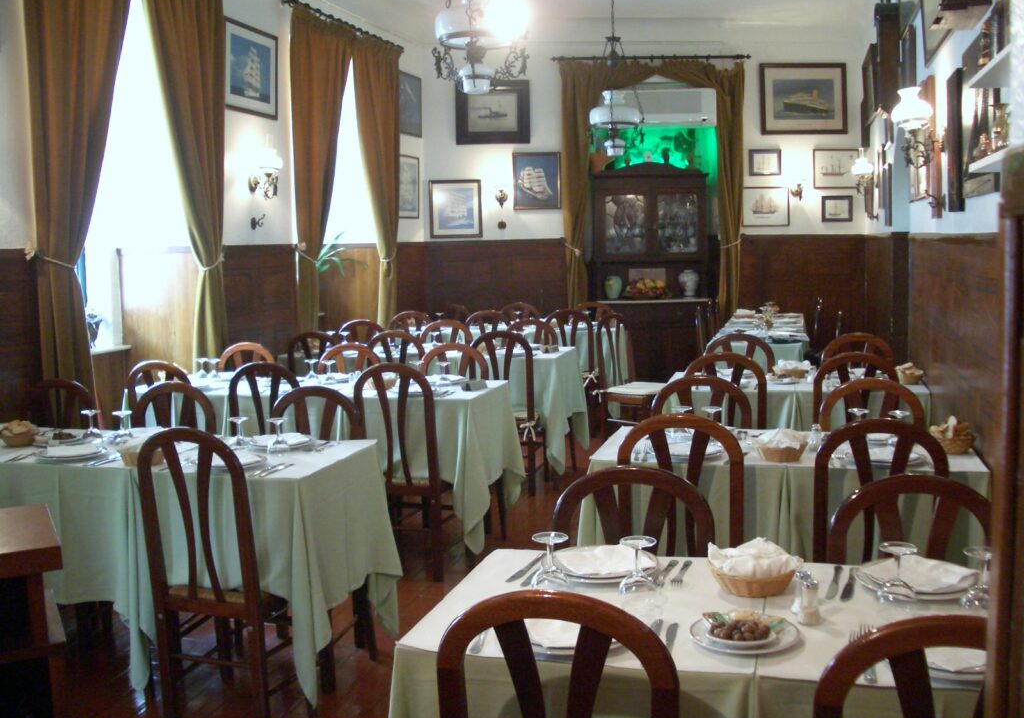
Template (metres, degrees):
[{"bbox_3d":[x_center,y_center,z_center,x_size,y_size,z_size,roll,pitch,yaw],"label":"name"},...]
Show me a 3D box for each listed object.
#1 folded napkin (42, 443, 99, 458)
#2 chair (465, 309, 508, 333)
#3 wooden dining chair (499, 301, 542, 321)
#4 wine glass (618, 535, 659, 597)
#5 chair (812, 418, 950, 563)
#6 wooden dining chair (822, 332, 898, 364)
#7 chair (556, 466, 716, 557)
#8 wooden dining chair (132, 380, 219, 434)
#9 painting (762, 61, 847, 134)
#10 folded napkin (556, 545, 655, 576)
[{"bbox_3d":[-1.575,0.329,3.723,0.190,0.025,0.160,-3,6,-14],"label":"folded napkin"},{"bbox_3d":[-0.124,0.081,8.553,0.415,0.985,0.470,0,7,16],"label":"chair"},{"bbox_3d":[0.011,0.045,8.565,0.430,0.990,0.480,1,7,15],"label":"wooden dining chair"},{"bbox_3d":[0.266,0.435,2.172,0.077,0.115,0.077,1,6,15],"label":"wine glass"},{"bbox_3d":[1.171,0.639,3.339,0.425,0.976,0.455,1,7,17],"label":"chair"},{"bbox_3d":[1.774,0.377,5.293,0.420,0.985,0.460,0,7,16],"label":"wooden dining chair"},{"bbox_3d":[0.235,0.767,2.351,0.425,0.976,0.455,1,7,17],"label":"chair"},{"bbox_3d":[-1.417,0.603,4.034,0.425,0.976,0.455,1,7,17],"label":"wooden dining chair"},{"bbox_3d":[2.646,-2.355,9.389,0.800,0.636,0.030,-2,6,-1],"label":"painting"},{"bbox_3d":[0.194,0.419,2.145,0.210,0.032,0.165,0,7,16],"label":"folded napkin"}]

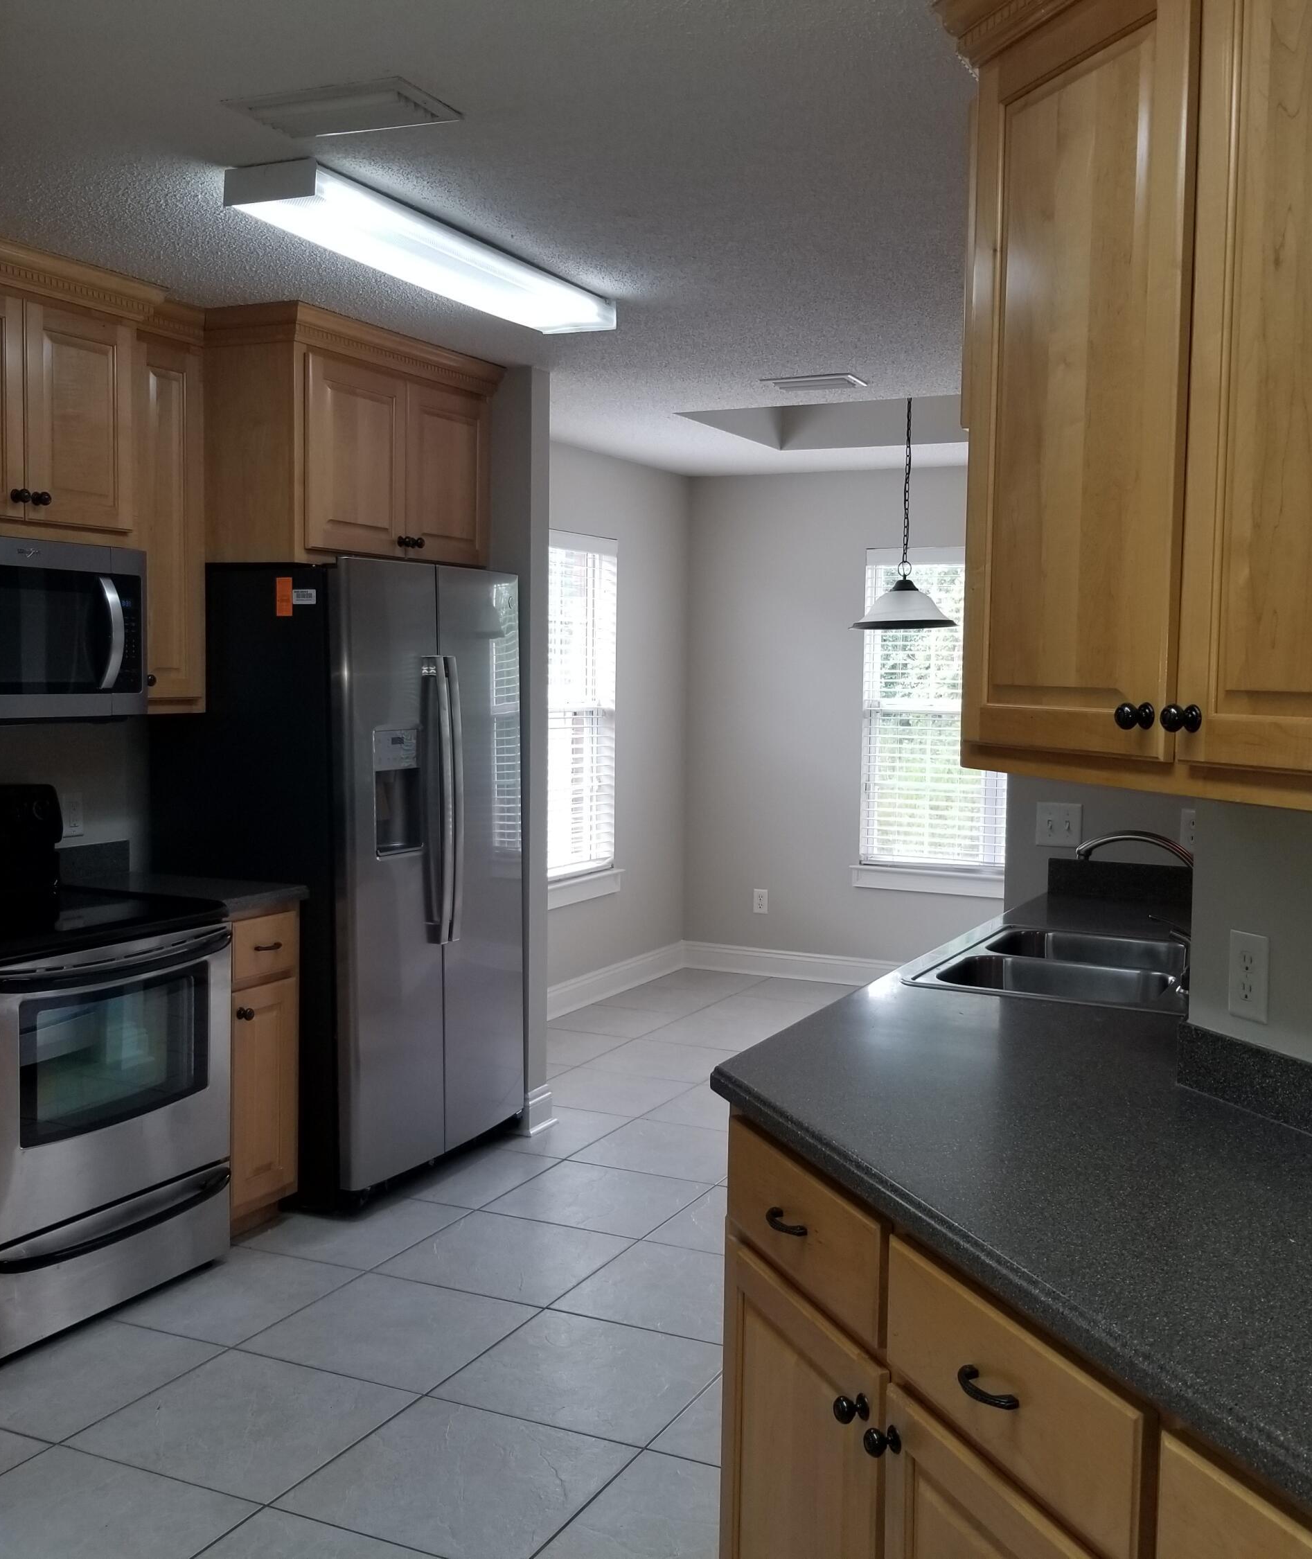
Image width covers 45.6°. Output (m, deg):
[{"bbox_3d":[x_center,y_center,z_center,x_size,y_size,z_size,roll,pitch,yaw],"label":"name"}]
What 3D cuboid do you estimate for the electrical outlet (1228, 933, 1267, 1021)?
[{"bbox_3d":[0.777,0.259,2.048,0.008,0.114,0.071,-1,4,-18],"label":"electrical outlet"}]

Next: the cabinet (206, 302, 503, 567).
[{"bbox_3d":[-0.987,-0.942,4.672,0.650,0.675,0.985,2,4,26],"label":"cabinet"}]

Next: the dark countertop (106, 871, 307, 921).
[{"bbox_3d":[-1.282,0.303,4.168,0.655,0.040,0.300,2,4,26],"label":"dark countertop"}]

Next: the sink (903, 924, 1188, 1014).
[{"bbox_3d":[0.875,0.455,3.108,0.560,0.195,0.835,2,4,26],"label":"sink"}]

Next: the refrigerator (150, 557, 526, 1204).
[{"bbox_3d":[-0.907,0.274,4.701,0.770,1.785,0.910,2,4,26],"label":"refrigerator"}]

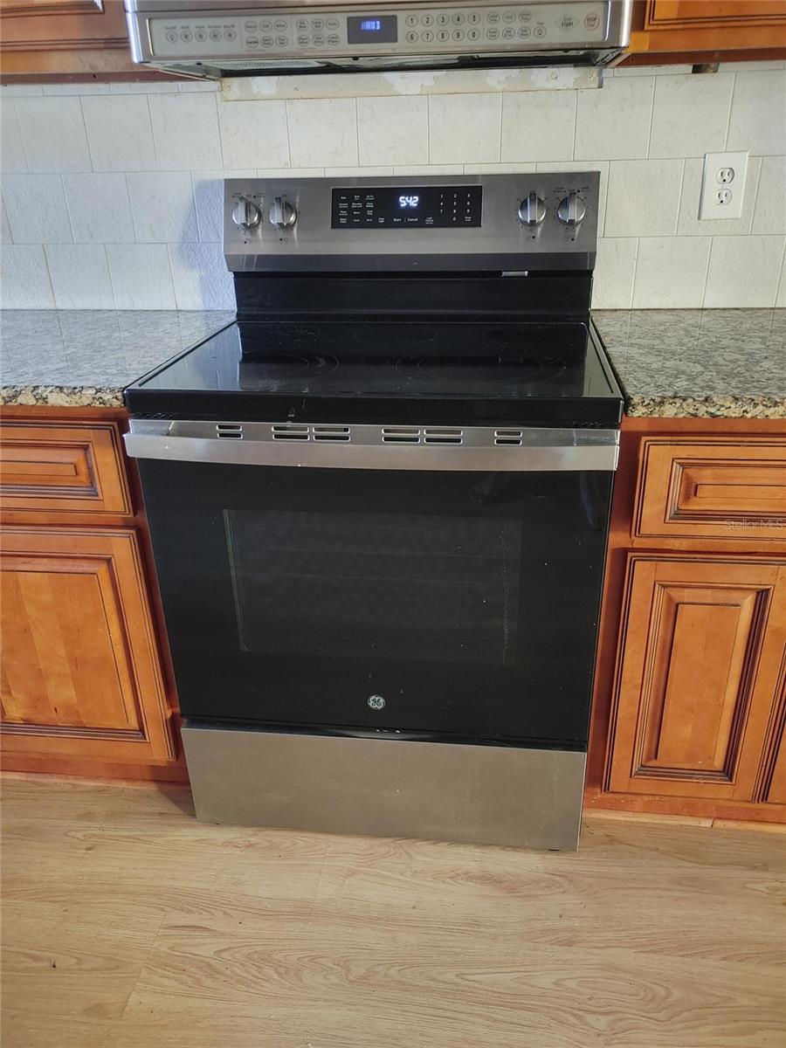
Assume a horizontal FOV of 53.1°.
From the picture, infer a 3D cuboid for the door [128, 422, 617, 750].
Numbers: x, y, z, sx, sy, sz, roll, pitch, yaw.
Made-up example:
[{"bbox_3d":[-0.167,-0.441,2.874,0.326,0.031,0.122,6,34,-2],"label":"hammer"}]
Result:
[{"bbox_3d":[-0.036,0.118,1.322,0.757,0.591,0.075,2,25,7],"label":"door"}]

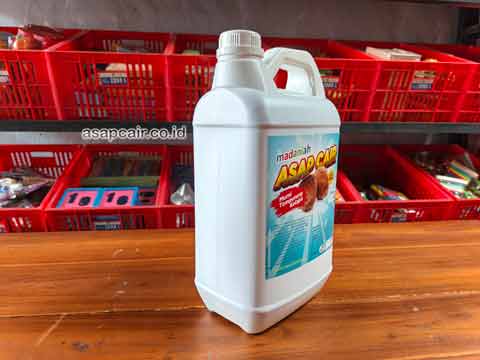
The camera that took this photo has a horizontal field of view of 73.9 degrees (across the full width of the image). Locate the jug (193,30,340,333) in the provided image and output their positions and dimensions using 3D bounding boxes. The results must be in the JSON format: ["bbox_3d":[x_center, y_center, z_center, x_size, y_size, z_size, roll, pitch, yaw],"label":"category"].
[{"bbox_3d":[0.033,-0.004,0.376,0.174,0.310,0.118,-9,13,-39],"label":"jug"}]

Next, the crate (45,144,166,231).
[{"bbox_3d":[-0.466,0.068,1.254,0.345,0.225,0.455,-1,32,-8],"label":"crate"}]

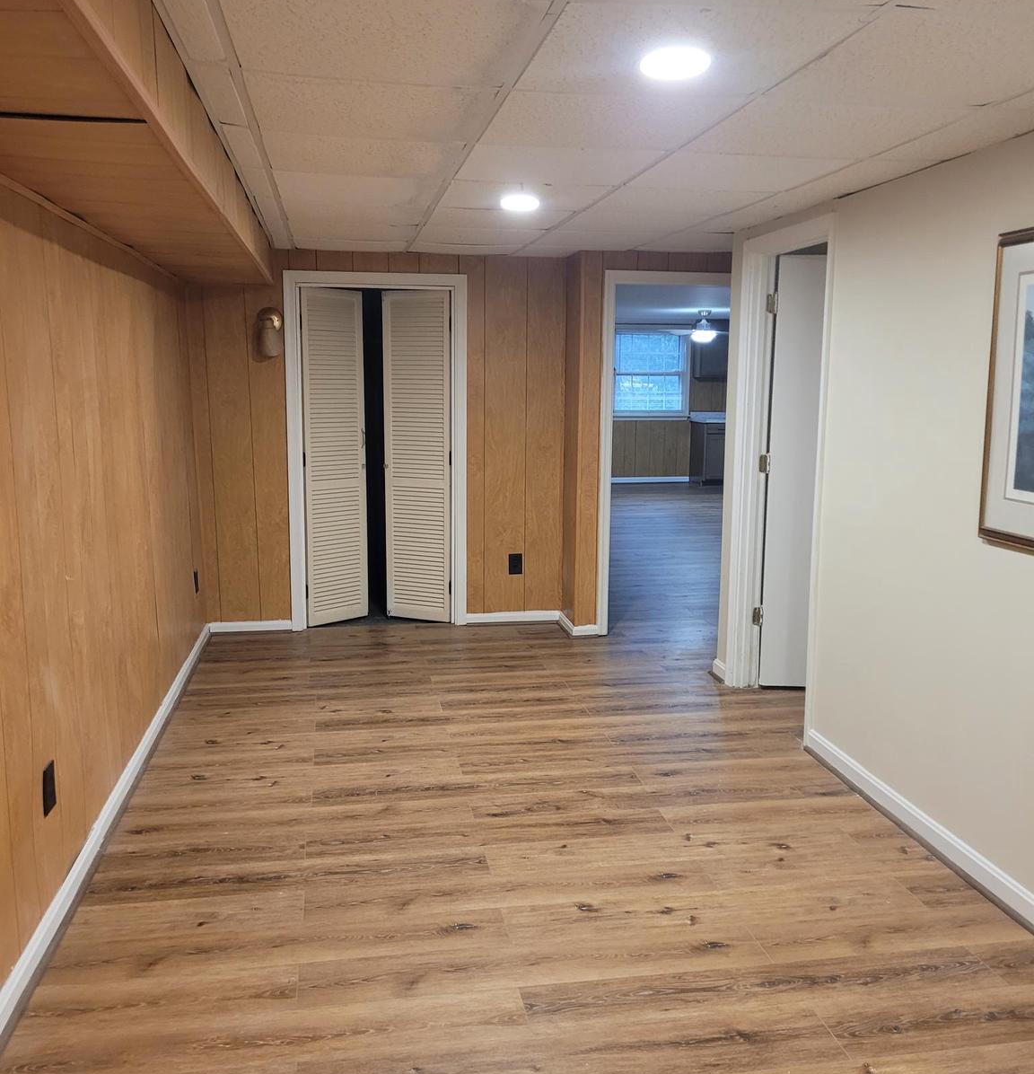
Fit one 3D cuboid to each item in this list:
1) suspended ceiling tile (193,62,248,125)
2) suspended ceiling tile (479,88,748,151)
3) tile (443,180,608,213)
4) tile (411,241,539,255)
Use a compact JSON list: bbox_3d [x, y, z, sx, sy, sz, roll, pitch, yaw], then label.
[{"bbox_3d":[-0.728,-1.096,2.597,0.085,0.020,0.596,-1,9,-10],"label":"suspended ceiling tile"},{"bbox_3d":[0.232,-1.113,2.762,0.600,0.020,0.600,-1,9,-10],"label":"suspended ceiling tile"},{"bbox_3d":[0.016,-1.304,3.952,0.600,0.020,0.600,-1,9,-10],"label":"tile"},{"bbox_3d":[-0.284,-1.581,5.670,0.600,0.020,0.440,-1,9,-10],"label":"tile"}]

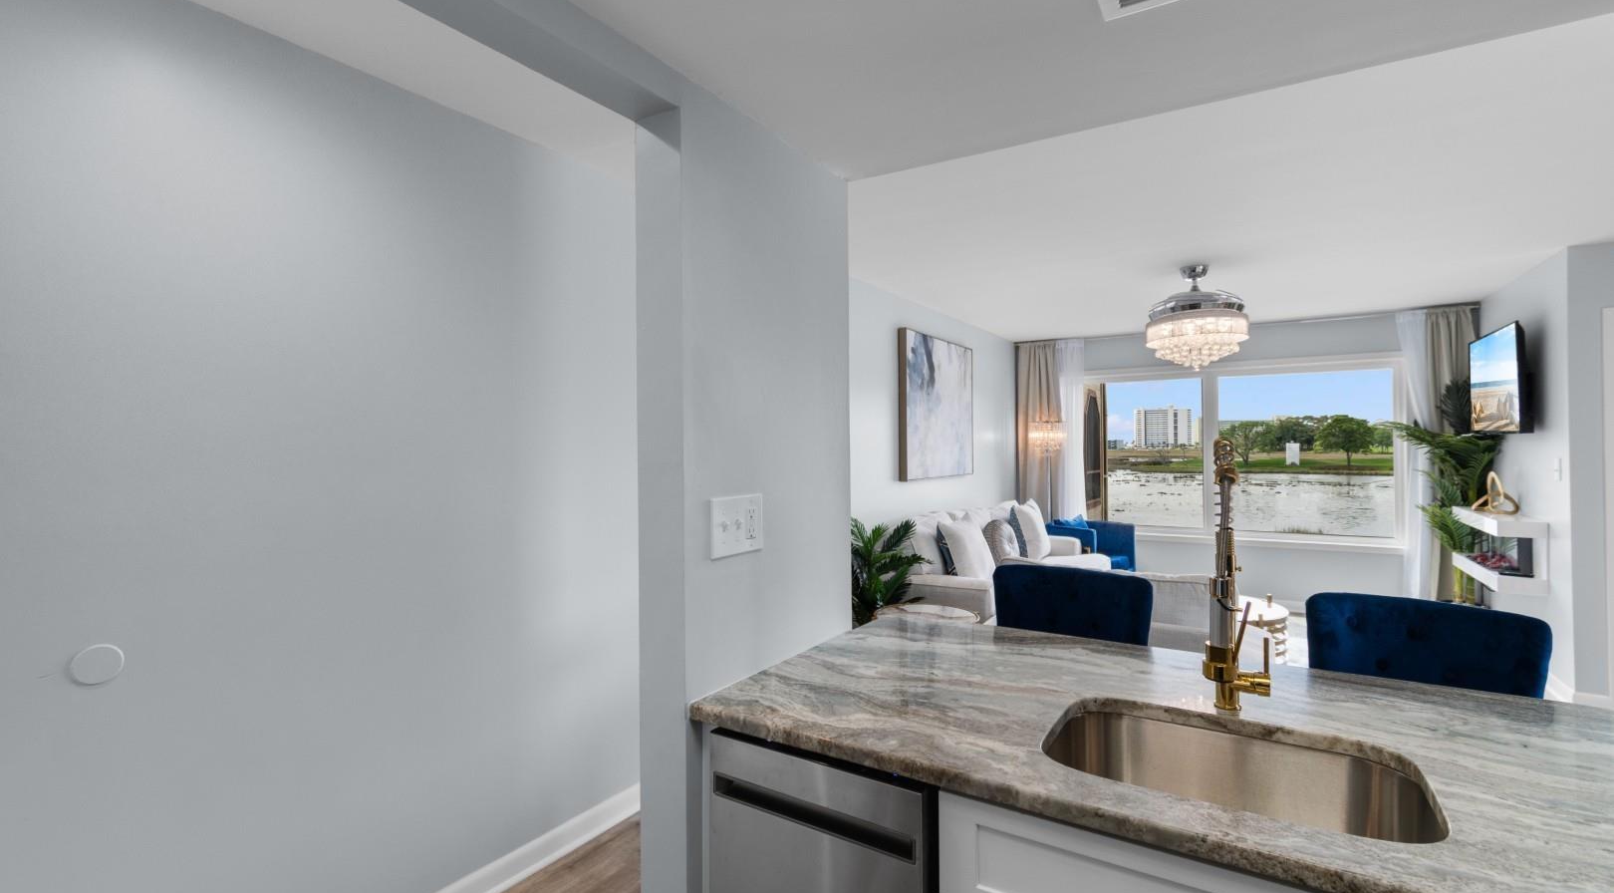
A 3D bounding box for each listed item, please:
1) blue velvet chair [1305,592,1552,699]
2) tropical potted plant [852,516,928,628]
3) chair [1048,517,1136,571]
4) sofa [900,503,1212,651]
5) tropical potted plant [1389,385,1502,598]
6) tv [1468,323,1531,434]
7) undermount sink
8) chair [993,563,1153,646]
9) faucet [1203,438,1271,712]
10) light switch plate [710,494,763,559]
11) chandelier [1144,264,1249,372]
[{"bbox_3d":[1.340,0.884,1.419,0.460,1.040,0.540,-1,0,34],"label":"blue velvet chair"},{"bbox_3d":[0.396,0.899,3.645,0.620,1.040,0.620,-1,0,34],"label":"tropical potted plant"},{"bbox_3d":[2.449,1.044,6.003,0.720,0.720,0.700,0,0,-39],"label":"chair"},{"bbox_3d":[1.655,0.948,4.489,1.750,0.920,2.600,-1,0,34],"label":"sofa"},{"bbox_3d":[4.371,0.455,4.660,0.700,1.850,0.780,-1,0,34],"label":"tropical potted plant"},{"bbox_3d":[4.357,-0.396,4.221,0.060,0.620,1.050,-1,0,34],"label":"tv"},{"bbox_3d":[0.671,0.606,1.082,0.520,0.210,0.375,-1,0,34],"label":"undermount sink"},{"bbox_3d":[0.692,0.892,1.850,0.460,1.040,0.540,-1,0,34],"label":"chair"},{"bbox_3d":[0.755,0.240,1.187,0.105,0.510,0.230,-1,0,34],"label":"faucet"},{"bbox_3d":[-0.142,0.170,1.435,0.012,0.124,0.172,-1,0,34],"label":"light switch plate"},{"bbox_3d":[2.215,-0.734,3.844,0.520,0.610,0.520,-1,0,34],"label":"chandelier"}]

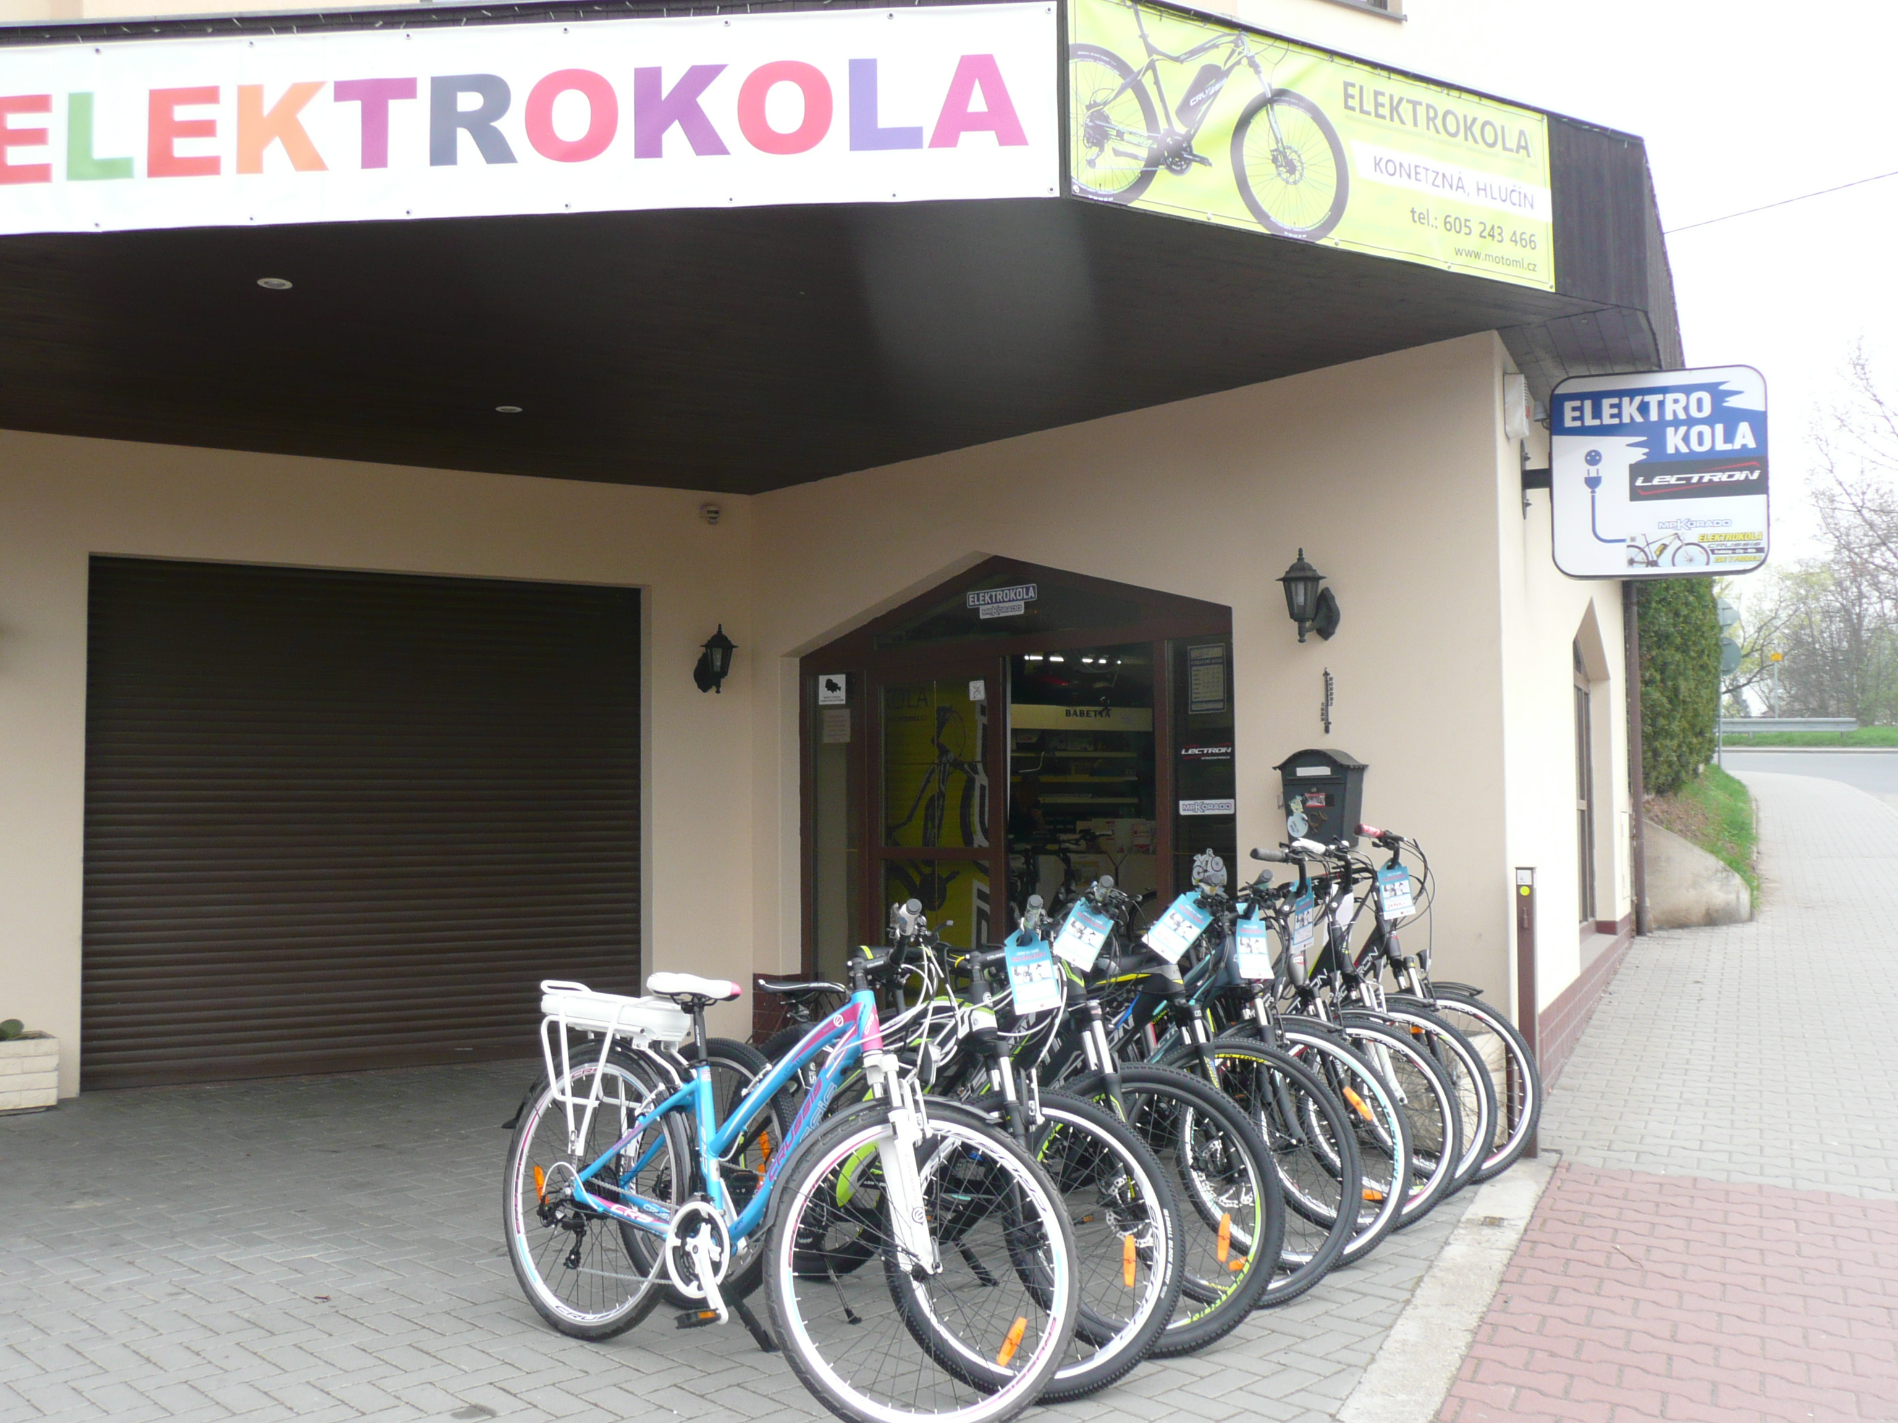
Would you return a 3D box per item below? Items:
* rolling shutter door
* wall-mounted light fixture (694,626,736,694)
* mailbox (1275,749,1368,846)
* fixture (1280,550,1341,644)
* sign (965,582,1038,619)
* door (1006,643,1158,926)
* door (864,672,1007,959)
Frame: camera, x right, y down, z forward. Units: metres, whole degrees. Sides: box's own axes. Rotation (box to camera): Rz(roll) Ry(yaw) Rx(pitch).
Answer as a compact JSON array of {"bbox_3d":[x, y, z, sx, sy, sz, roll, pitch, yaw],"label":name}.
[{"bbox_3d":[-2.934,0.560,9.672,2.821,2.570,0.070,1,-4,-30],"label":"rolling shutter door"},{"bbox_3d":[-1.286,-0.286,10.331,0.195,0.382,0.265,1,-4,-30],"label":"wall-mounted light fixture"},{"bbox_3d":[1.527,0.356,7.661,0.150,0.402,0.370,3,-5,-44],"label":"mailbox"},{"bbox_3d":[1.475,-0.472,7.675,0.265,0.386,0.195,3,-5,-44],"label":"fixture"},{"bbox_3d":[0.267,-0.546,9.388,0.020,0.139,0.487,3,-5,-44],"label":"sign"},{"bbox_3d":[0.636,0.731,8.963,0.070,2.070,1.002,3,-5,-44],"label":"door"},{"bbox_3d":[-0.075,0.784,9.709,0.070,2.070,1.040,3,-5,-44],"label":"door"}]

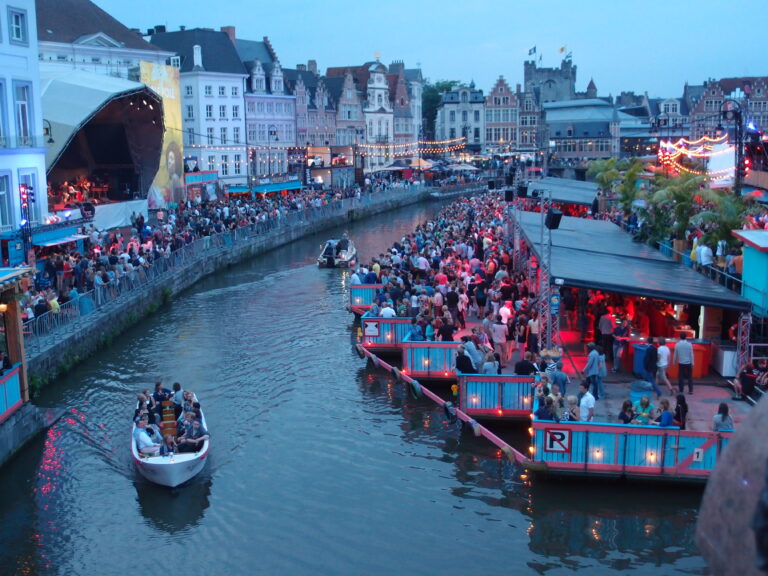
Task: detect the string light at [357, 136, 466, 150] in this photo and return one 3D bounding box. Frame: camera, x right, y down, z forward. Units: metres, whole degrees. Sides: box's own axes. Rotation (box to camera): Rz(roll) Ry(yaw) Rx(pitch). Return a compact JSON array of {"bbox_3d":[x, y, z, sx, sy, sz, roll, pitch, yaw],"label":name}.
[{"bbox_3d":[5.369,-20.449,127.878,0.953,0.954,40.326,4,11,24],"label":"string light"}]

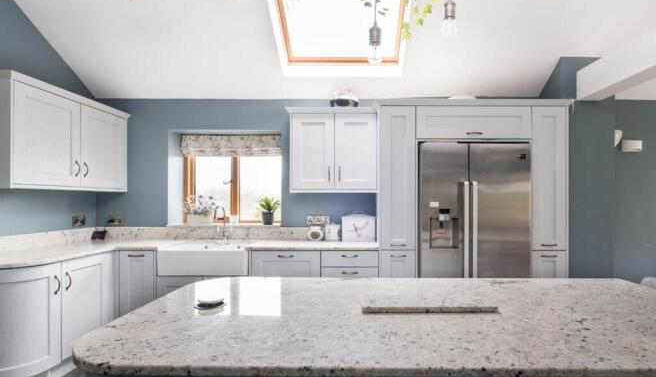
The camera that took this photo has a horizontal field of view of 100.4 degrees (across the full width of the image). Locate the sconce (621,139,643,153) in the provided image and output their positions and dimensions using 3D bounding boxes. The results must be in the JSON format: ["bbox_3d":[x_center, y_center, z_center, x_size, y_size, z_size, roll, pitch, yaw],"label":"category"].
[{"bbox_3d":[3.096,-0.428,2.830,0.214,0.127,0.100,0,-1,2],"label":"sconce"}]

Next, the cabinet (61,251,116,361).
[{"bbox_3d":[-2.125,0.890,2.120,0.570,0.720,0.410,0,-1,3],"label":"cabinet"}]

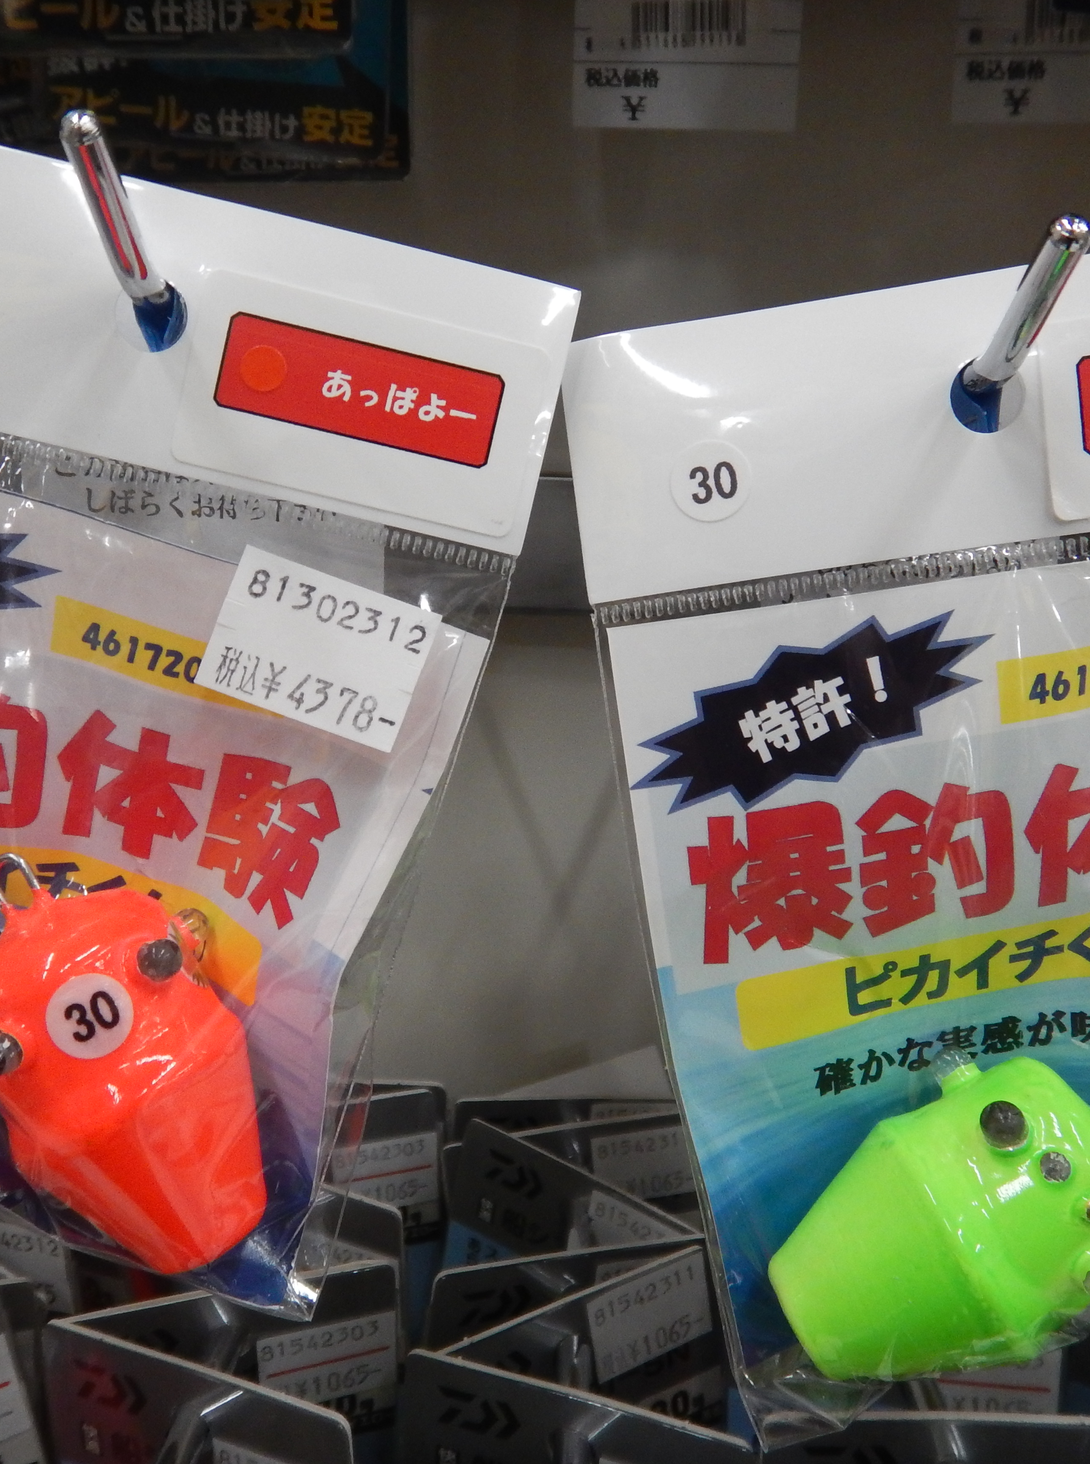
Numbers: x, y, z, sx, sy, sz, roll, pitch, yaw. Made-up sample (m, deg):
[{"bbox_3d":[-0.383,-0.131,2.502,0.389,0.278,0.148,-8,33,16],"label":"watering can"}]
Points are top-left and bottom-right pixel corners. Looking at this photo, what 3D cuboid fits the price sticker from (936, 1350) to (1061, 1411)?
[{"bbox_3d":[0.081,0.118,0.245,0.023,0.016,0.001,2,12,7],"label":"price sticker"}]

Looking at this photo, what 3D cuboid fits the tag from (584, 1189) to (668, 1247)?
[{"bbox_3d":[0.017,0.095,0.247,0.023,0.016,0.001,15,18,32],"label":"tag"}]

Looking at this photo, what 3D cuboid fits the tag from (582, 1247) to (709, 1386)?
[{"bbox_3d":[0.018,0.100,0.229,0.023,0.016,0.001,-14,15,-25],"label":"tag"}]

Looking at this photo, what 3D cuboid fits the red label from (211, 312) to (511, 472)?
[{"bbox_3d":[-0.020,-0.037,0.146,0.031,0.010,0.001,14,7,4],"label":"red label"}]

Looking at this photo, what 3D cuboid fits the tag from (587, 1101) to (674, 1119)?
[{"bbox_3d":[0.022,0.092,0.308,0.023,0.016,0.001,-2,12,-5],"label":"tag"}]

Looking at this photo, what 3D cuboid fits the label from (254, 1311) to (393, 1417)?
[{"bbox_3d":[-0.036,0.105,0.225,0.023,0.016,0.001,-5,19,-20],"label":"label"}]

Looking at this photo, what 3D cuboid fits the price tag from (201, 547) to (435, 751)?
[{"bbox_3d":[-0.025,-0.009,0.147,0.023,0.016,0.001,21,0,0],"label":"price tag"}]

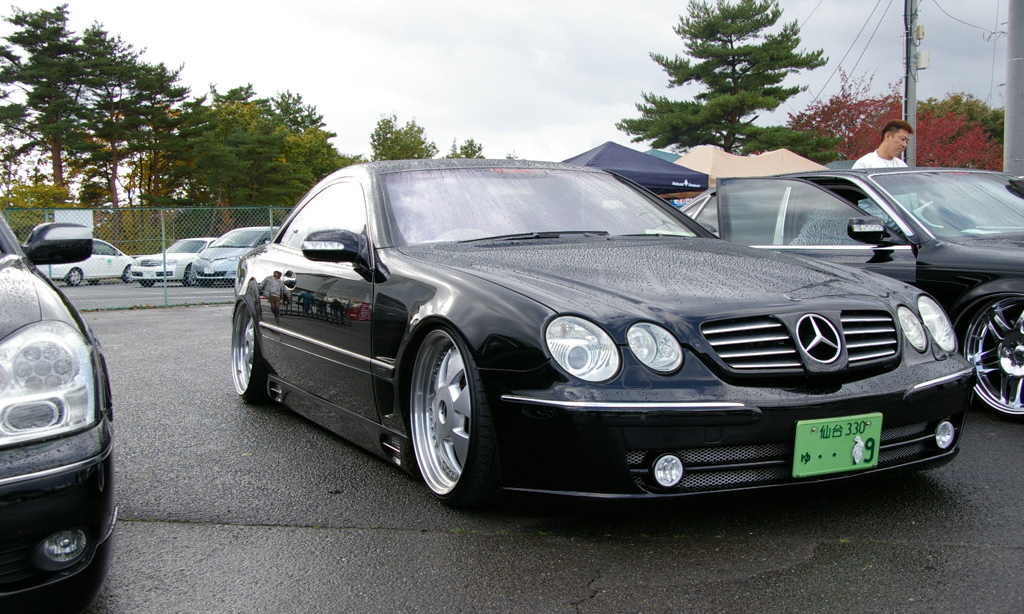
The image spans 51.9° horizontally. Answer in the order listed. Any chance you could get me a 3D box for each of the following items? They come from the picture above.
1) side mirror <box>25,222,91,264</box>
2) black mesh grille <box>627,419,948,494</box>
[{"bbox_3d":[-1.507,-0.211,3.500,0.200,0.140,0.115,-2,3,-29],"label":"side mirror"},{"bbox_3d":[0.909,0.426,3.136,1.240,0.145,0.200,-2,3,-27],"label":"black mesh grille"}]

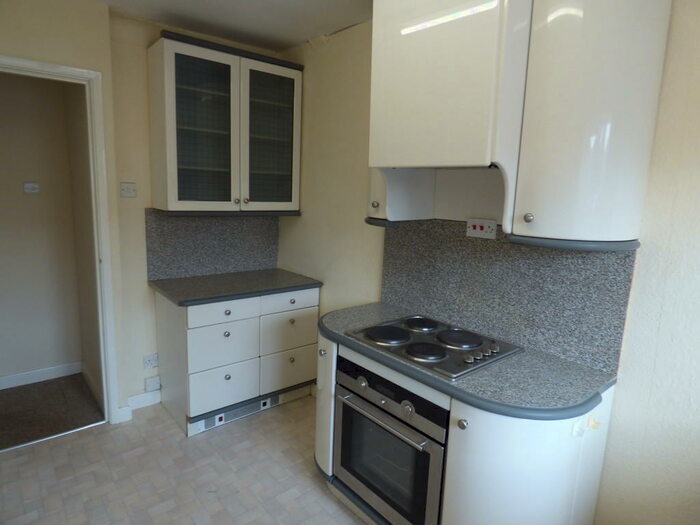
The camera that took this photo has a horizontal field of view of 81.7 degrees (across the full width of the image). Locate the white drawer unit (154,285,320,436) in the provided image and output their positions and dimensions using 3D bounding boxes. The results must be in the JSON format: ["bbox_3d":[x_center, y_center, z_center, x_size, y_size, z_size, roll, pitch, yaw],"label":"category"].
[{"bbox_3d":[-0.779,0.577,2.874,0.935,0.825,0.599,-5,12,-40],"label":"white drawer unit"}]

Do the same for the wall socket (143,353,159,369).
[{"bbox_3d":[-1.361,0.685,2.781,0.088,0.090,0.013,-5,12,-40],"label":"wall socket"}]

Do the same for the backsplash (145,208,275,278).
[{"bbox_3d":[-0.955,-0.148,2.965,0.981,0.481,0.014,-5,12,-40],"label":"backsplash"}]

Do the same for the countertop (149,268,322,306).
[{"bbox_3d":[-0.772,0.155,2.782,0.985,0.040,0.616,-5,12,-40],"label":"countertop"}]

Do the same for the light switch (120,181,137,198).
[{"bbox_3d":[-1.382,-0.452,2.531,0.087,0.088,0.012,-5,12,-40],"label":"light switch"}]

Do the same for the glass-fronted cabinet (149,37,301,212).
[{"bbox_3d":[-0.805,-0.846,2.747,0.938,1.023,0.319,-5,12,-40],"label":"glass-fronted cabinet"}]

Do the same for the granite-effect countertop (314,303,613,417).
[{"bbox_3d":[0.337,0.372,1.776,0.639,0.040,1.302,-5,12,-40],"label":"granite-effect countertop"}]

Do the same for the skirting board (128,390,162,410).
[{"bbox_3d":[-1.399,0.942,2.780,0.196,0.080,0.021,-5,12,-40],"label":"skirting board"}]

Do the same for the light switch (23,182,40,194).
[{"bbox_3d":[-2.209,-0.516,2.810,0.090,0.080,0.015,-5,12,-40],"label":"light switch"}]

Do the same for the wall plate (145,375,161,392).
[{"bbox_3d":[-1.335,0.831,2.744,0.090,0.092,0.012,-5,12,-41],"label":"wall plate"}]

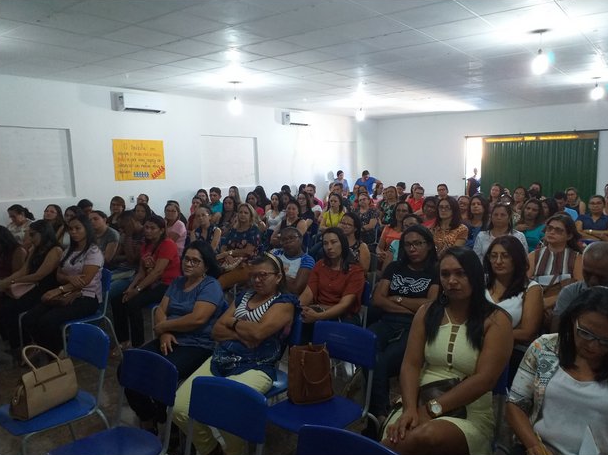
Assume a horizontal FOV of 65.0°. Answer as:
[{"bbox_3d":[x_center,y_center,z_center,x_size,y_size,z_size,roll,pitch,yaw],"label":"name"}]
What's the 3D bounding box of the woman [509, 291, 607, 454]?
[{"bbox_3d":[0.943,0.875,1.651,0.520,1.260,0.780,4,10,36],"label":"woman"}]

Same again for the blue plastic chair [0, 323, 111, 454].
[{"bbox_3d":[-1.334,0.997,2.543,0.430,0.830,0.530,5,10,37],"label":"blue plastic chair"}]

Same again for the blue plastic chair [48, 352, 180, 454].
[{"bbox_3d":[-0.866,1.047,2.139,0.430,0.830,0.530,5,10,35],"label":"blue plastic chair"}]

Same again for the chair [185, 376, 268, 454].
[{"bbox_3d":[-0.434,1.024,1.762,0.440,0.820,0.530,4,9,36],"label":"chair"}]

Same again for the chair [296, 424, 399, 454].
[{"bbox_3d":[0.058,1.120,1.501,0.430,0.810,0.530,4,10,33],"label":"chair"}]

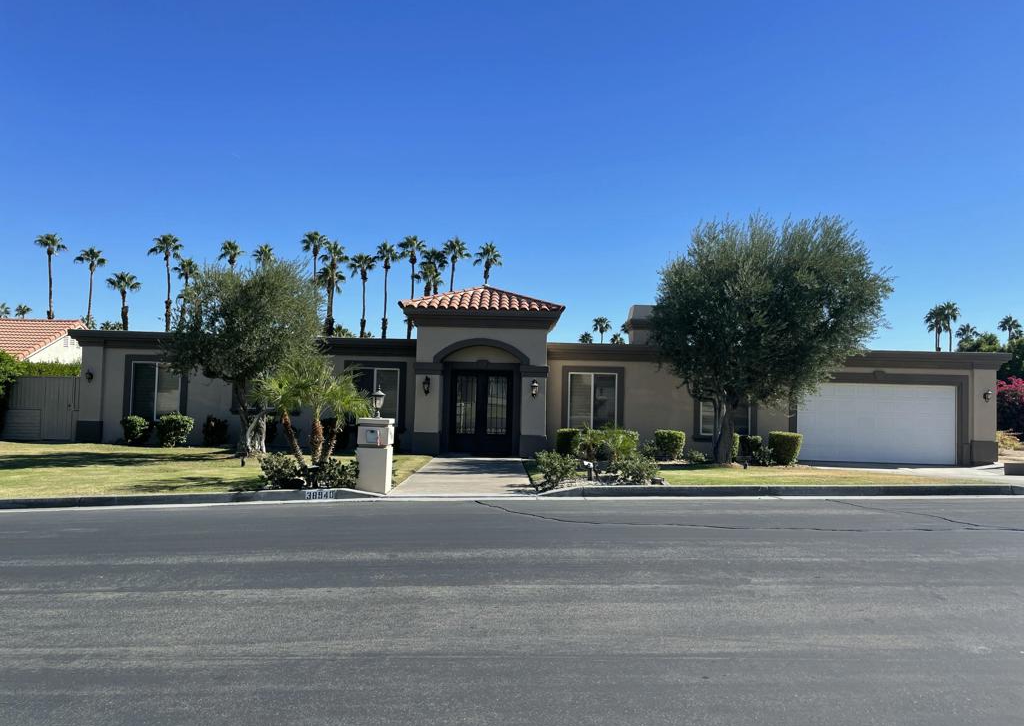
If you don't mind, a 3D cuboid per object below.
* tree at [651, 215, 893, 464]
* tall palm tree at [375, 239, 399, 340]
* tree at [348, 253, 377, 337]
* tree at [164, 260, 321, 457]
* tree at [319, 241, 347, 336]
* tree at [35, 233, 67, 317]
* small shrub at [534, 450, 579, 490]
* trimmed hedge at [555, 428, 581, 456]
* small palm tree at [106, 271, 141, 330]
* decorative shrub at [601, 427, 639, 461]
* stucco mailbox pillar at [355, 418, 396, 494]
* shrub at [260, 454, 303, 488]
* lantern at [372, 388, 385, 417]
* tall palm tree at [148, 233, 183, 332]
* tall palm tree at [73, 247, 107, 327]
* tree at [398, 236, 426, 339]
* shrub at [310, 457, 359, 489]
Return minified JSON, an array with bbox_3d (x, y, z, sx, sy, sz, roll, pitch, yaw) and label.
[{"bbox_3d":[7.221,-0.654,21.400,6.734,6.901,6.200,1,-2,0],"label":"tree"},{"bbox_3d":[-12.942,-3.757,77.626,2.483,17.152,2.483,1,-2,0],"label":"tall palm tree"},{"bbox_3d":[-16.685,-3.538,84.639,3.100,17.150,3.100,1,-2,0],"label":"tree"},{"bbox_3d":[-7.218,-0.121,20.600,4.178,5.303,4.000,1,-2,0],"label":"tree"},{"bbox_3d":[-19.961,-4.244,84.613,3.100,18.390,3.100,1,-2,0],"label":"tree"},{"bbox_3d":[-47.624,-4.658,78.636,3.000,17.310,3.000,1,-2,0],"label":"tree"},{"bbox_3d":[0.816,1.952,14.100,0.807,0.733,0.750,1,-2,0],"label":"small shrub"},{"bbox_3d":[1.645,2.303,22.000,0.744,0.858,0.800,1,-2,0],"label":"trimmed hedge"},{"bbox_3d":[-37.035,-2.313,72.733,2.950,12.660,2.950,1,-2,0],"label":"small palm tree"},{"bbox_3d":[2.865,2.162,20.400,1.020,0.950,0.950,1,-2,0],"label":"decorative shrub"},{"bbox_3d":[-2.339,1.567,13.150,0.520,1.270,0.580,1,-2,0],"label":"stucco mailbox pillar"},{"bbox_3d":[-4.016,1.864,13.400,0.800,0.610,0.750,1,-2,0],"label":"shrub"},{"bbox_3d":[-2.279,0.668,13.180,0.215,0.560,0.215,1,-2,0],"label":"lantern"},{"bbox_3d":[-30.828,-3.761,67.664,3.066,15.398,3.066,1,-2,0],"label":"tall palm tree"},{"bbox_3d":[-36.427,-3.103,65.703,2.976,13.634,2.976,1,-2,0],"label":"tall palm tree"},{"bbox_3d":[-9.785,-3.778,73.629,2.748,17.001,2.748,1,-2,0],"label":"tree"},{"bbox_3d":[-3.006,1.882,13.100,0.852,0.545,0.750,1,-2,0],"label":"shrub"}]

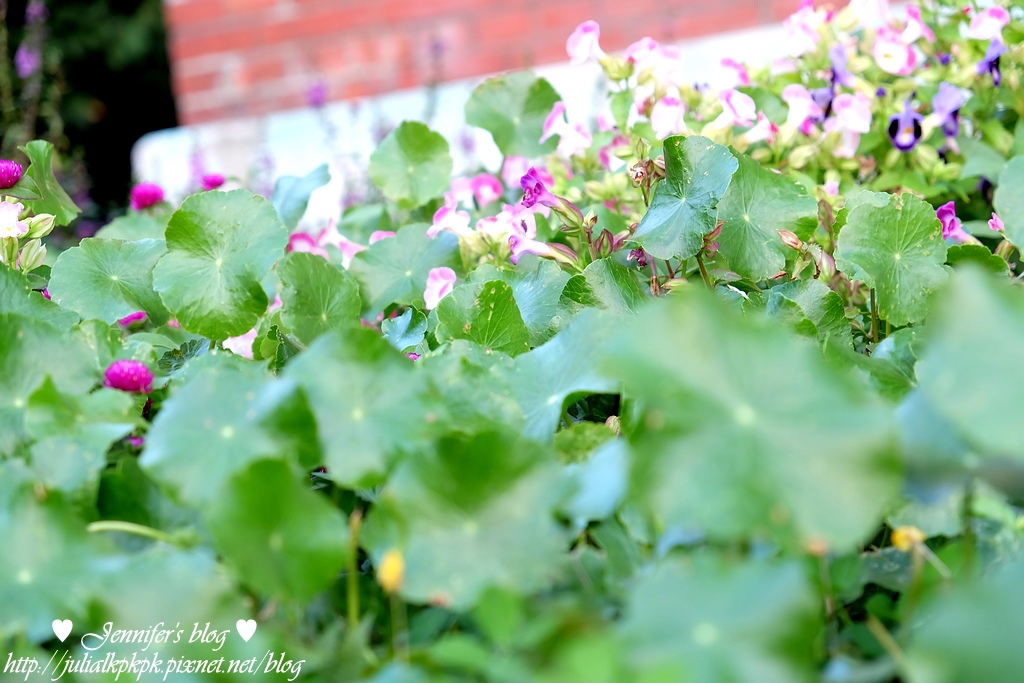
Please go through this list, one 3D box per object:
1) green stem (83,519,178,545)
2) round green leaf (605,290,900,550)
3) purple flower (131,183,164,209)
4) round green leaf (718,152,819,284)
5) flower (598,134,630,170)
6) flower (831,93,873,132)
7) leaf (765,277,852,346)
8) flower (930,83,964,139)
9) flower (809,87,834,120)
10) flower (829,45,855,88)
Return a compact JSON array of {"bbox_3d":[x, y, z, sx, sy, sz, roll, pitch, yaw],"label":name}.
[{"bbox_3d":[-0.187,0.094,1.160,0.045,0.010,0.008,12,0,-6],"label":"green stem"},{"bbox_3d":[0.081,0.027,0.800,0.095,0.090,0.025,-5,-27,-3],"label":"round green leaf"},{"bbox_3d":[-0.247,-0.098,1.600,0.023,0.020,0.023,-5,14,0],"label":"purple flower"},{"bbox_3d":[0.151,-0.075,1.410,0.064,0.080,0.020,-5,-20,-2],"label":"round green leaf"},{"bbox_3d":[0.070,-0.128,1.600,0.022,0.025,0.022,-3,11,21],"label":"flower"},{"bbox_3d":[0.237,-0.160,1.650,0.028,0.028,0.025,-6,13,-11],"label":"flower"},{"bbox_3d":[0.144,-0.013,1.150,0.046,0.022,0.042,-9,55,-18],"label":"leaf"},{"bbox_3d":[0.293,-0.156,1.590,0.024,0.036,0.022,-12,11,-27],"label":"flower"},{"bbox_3d":[0.218,-0.169,1.680,0.026,0.026,0.024,-7,10,25],"label":"flower"},{"bbox_3d":[0.205,-0.171,1.470,0.020,0.027,0.021,-13,16,-28],"label":"flower"}]

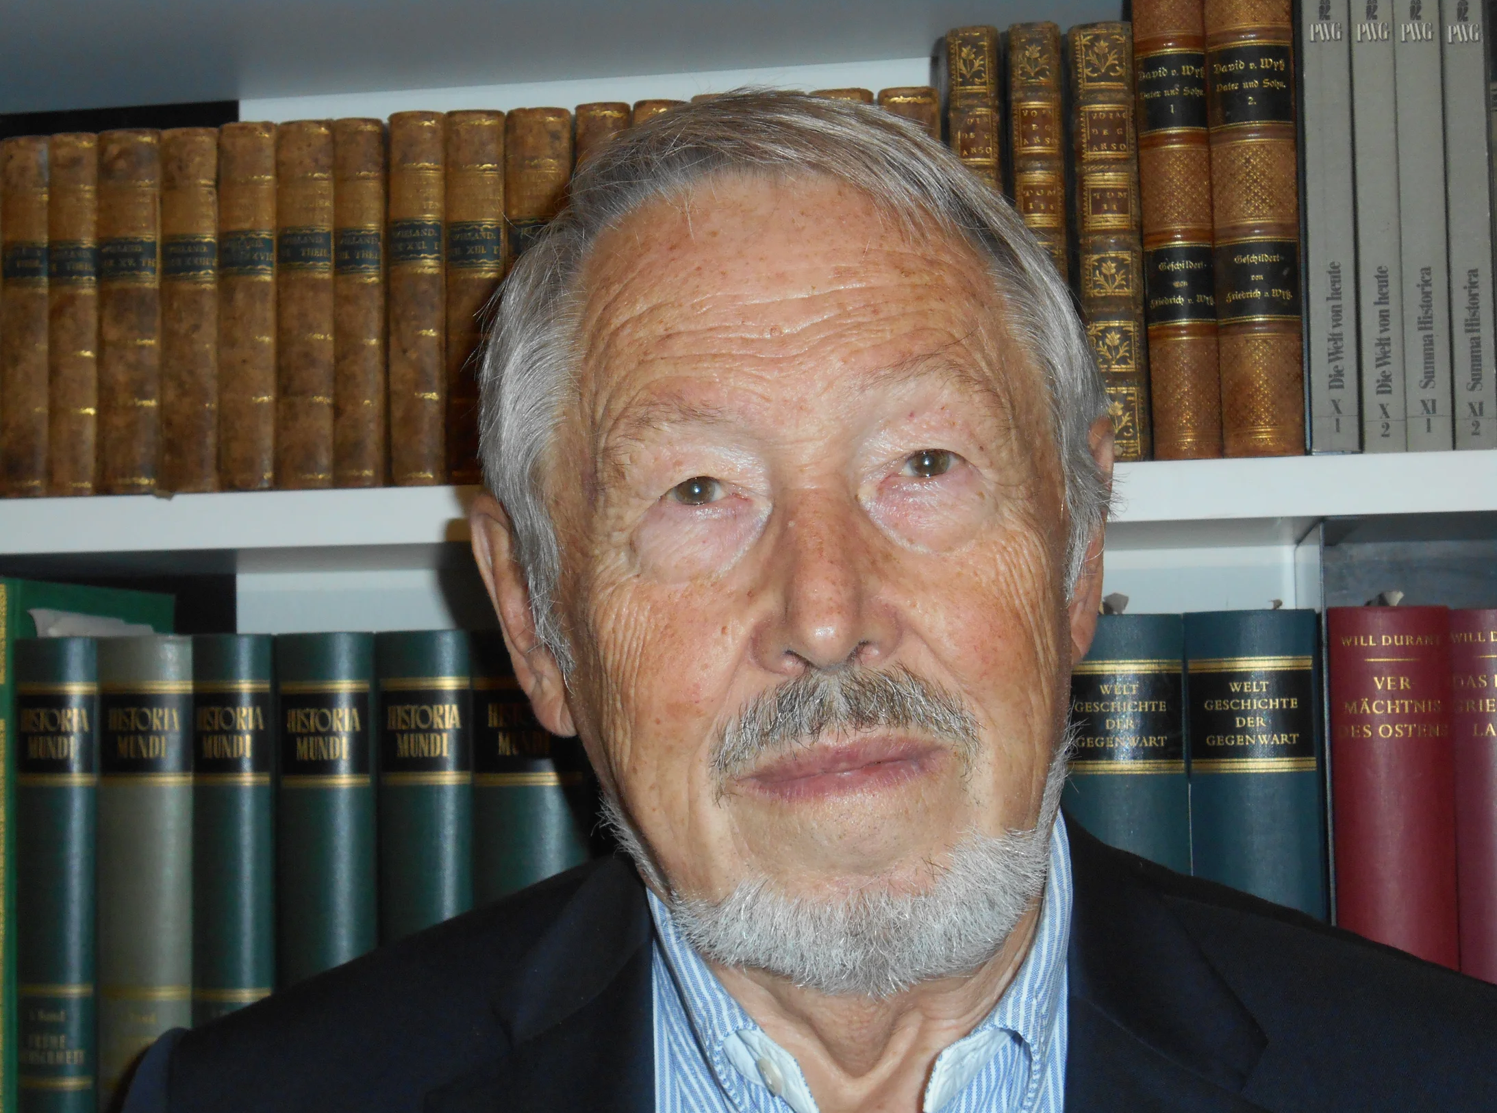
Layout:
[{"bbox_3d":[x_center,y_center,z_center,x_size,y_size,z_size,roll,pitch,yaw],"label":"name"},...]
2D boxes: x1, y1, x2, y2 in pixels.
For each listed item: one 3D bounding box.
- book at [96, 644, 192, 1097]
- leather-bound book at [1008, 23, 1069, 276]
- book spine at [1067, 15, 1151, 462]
[{"bbox_3d":[-0.246,0.145,1.102,0.043,0.213,0.150,-2,-4,9],"label":"book"},{"bbox_3d":[0.127,-0.124,1.028,0.021,0.179,0.103,-3,-4,9],"label":"leather-bound book"},{"bbox_3d":[0.153,-0.124,1.024,0.024,0.177,0.103,-3,-4,9],"label":"book spine"}]

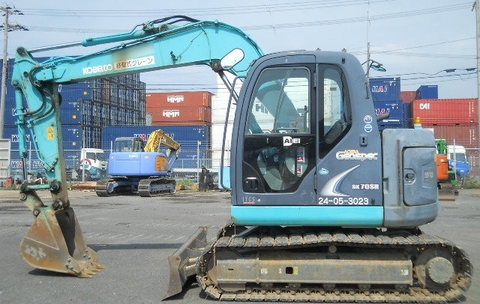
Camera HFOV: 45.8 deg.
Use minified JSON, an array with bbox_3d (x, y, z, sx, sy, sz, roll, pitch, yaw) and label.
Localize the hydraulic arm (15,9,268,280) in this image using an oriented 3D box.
[{"bbox_3d":[-1.030,-0.090,7.230,3.700,3.260,0.750,0,0,3],"label":"hydraulic arm"}]

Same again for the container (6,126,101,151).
[{"bbox_3d":[-22.935,-1.531,64.248,12.190,2.900,2.440,0,0,10],"label":"container"}]

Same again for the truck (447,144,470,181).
[{"bbox_3d":[15.100,0.950,43.600,5.000,2.750,2.300,0,0,15],"label":"truck"}]

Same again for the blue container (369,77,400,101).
[{"bbox_3d":[14.967,-6.848,64.360,6.060,2.590,2.440,0,0,13],"label":"blue container"}]

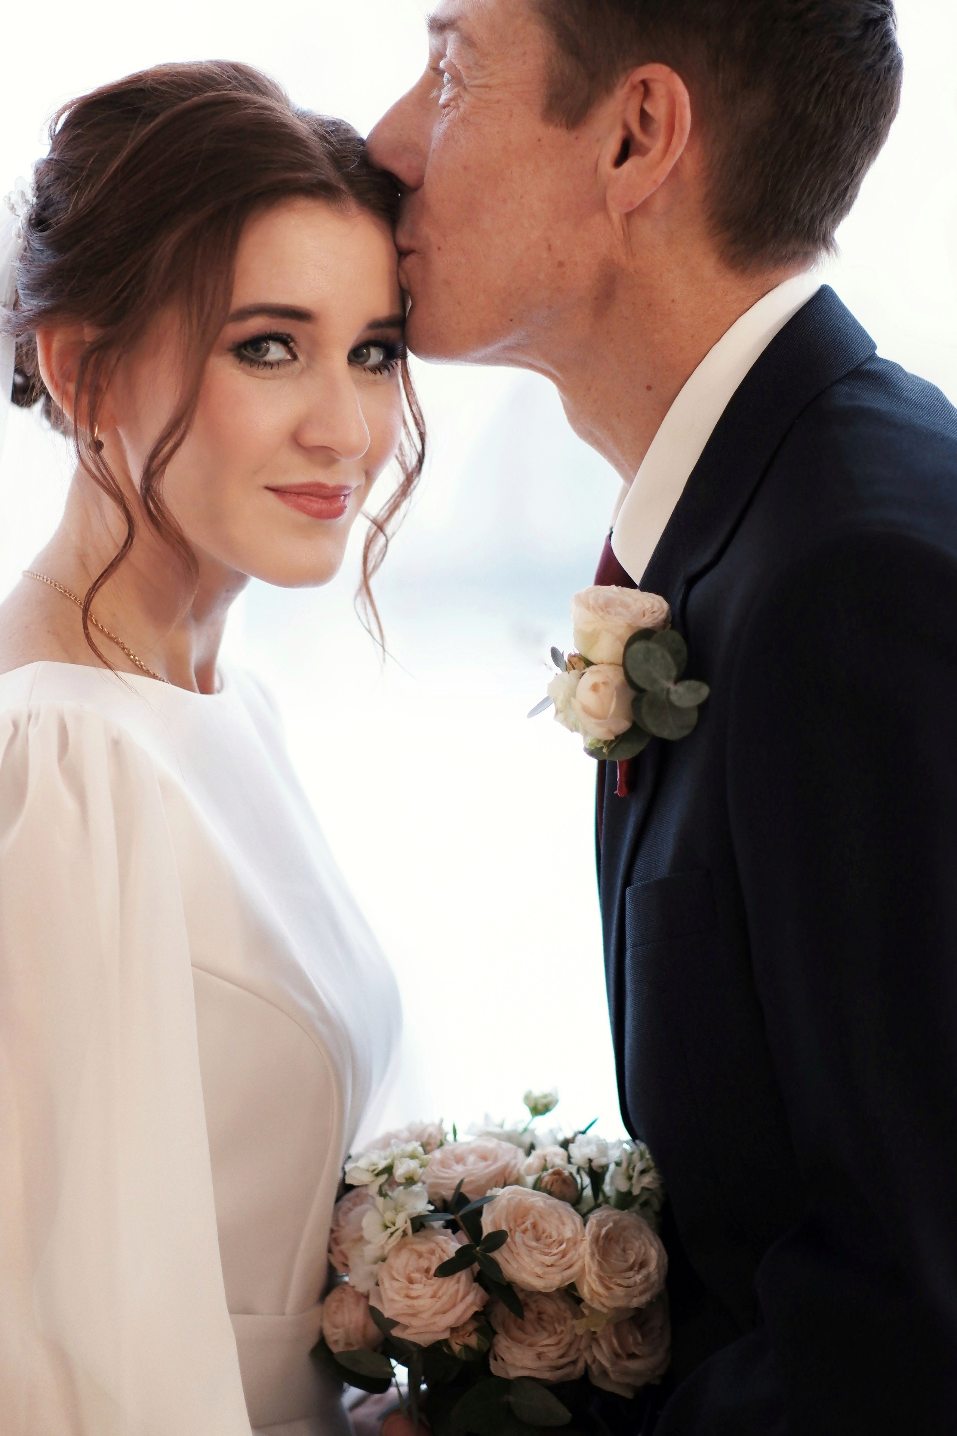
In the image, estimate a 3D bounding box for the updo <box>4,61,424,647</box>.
[{"bbox_3d":[-0.129,-0.173,1.620,0.185,0.285,0.225,0,4,-44],"label":"updo"}]

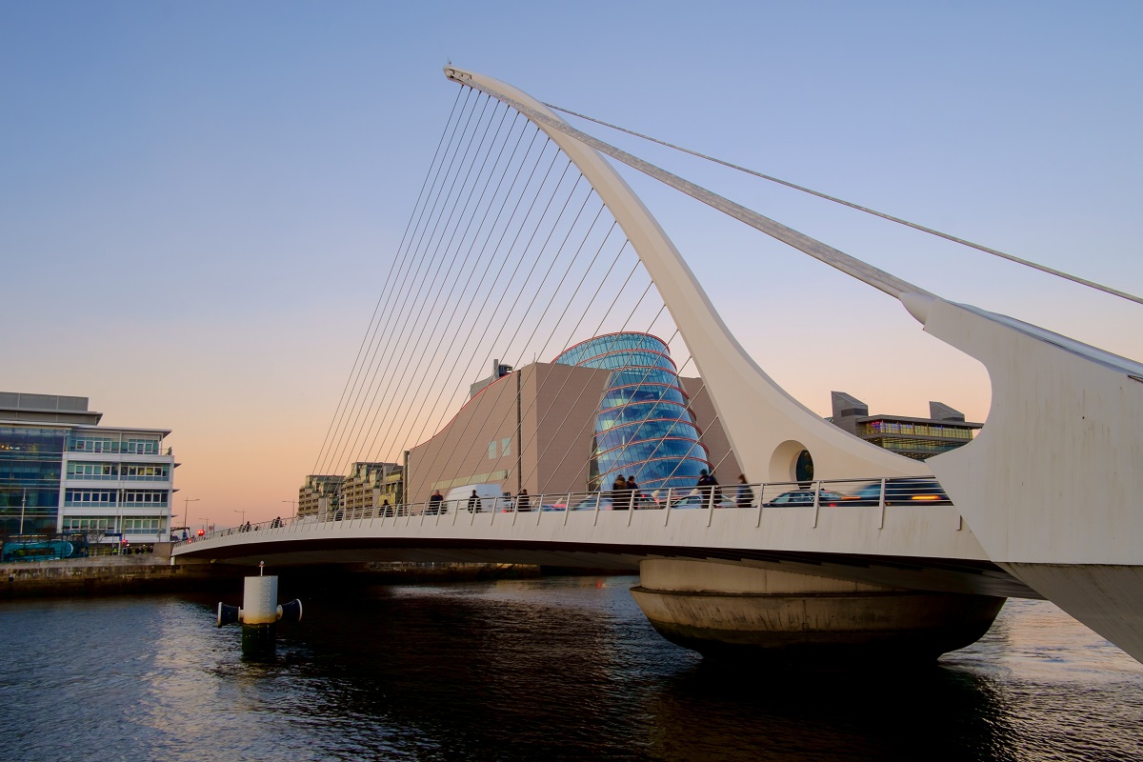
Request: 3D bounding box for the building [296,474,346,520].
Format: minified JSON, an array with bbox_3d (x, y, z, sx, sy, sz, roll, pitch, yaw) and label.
[{"bbox_3d":[-105.303,56.971,376.086,18.500,32.600,41.000,5,-12,-32],"label":"building"}]

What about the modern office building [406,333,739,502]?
[{"bbox_3d":[3.788,18.758,242.106,65.360,54.404,103.716,5,-12,-32],"label":"modern office building"}]

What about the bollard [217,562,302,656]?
[{"bbox_3d":[-16.453,12.193,45.511,4.229,5.060,1.950,4,-12,-28],"label":"bollard"}]

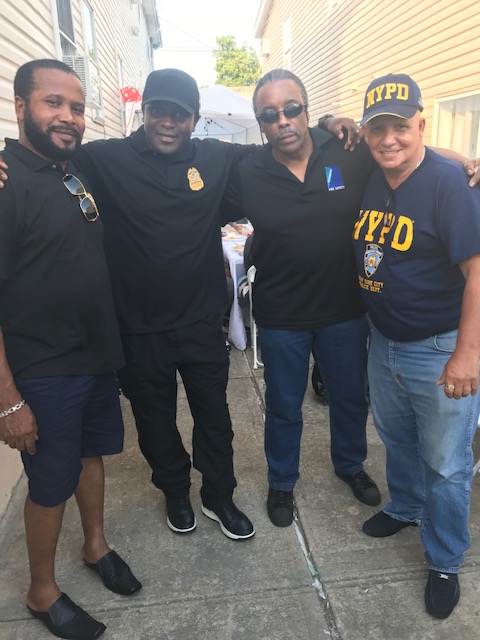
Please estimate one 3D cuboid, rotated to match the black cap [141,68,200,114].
[{"bbox_3d":[-0.216,-0.706,1.600,0.178,0.135,0.255,4,23,0],"label":"black cap"}]

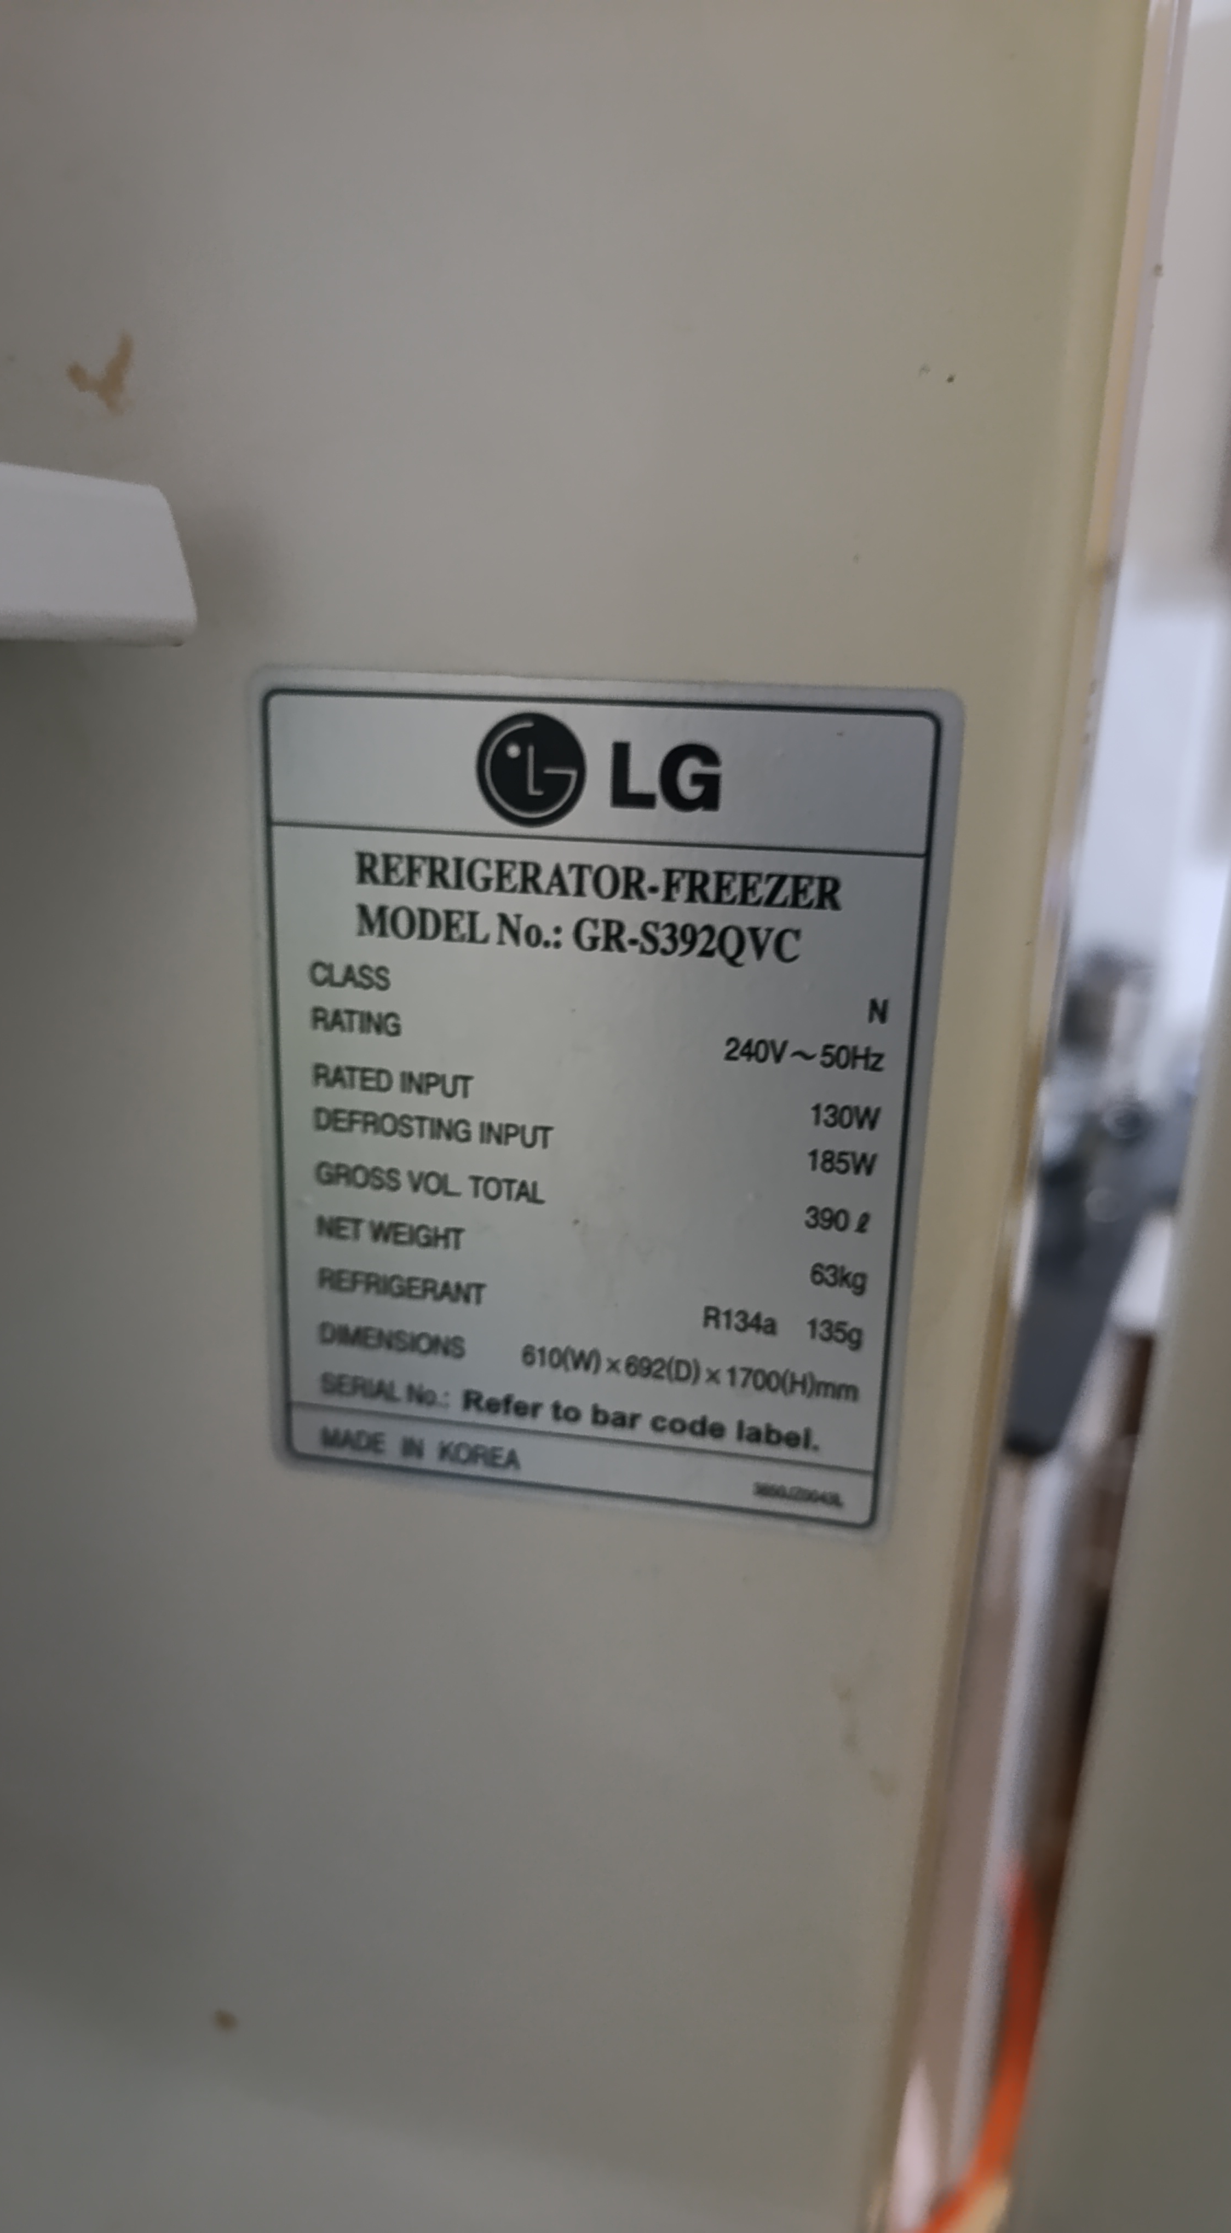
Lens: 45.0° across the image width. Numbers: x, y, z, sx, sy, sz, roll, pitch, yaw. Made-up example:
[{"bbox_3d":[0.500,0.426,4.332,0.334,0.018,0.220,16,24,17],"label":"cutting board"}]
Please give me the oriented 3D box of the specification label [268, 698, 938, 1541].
[{"bbox_3d":[-0.003,0.001,0.149,0.067,0.085,0.002,4,15,9],"label":"specification label"}]

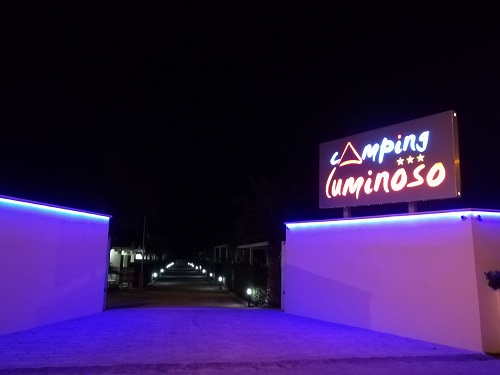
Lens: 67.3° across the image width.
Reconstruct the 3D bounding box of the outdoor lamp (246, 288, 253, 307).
[{"bbox_3d":[-0.012,3.346,11.400,0.160,0.560,0.160,1,-10,0],"label":"outdoor lamp"}]

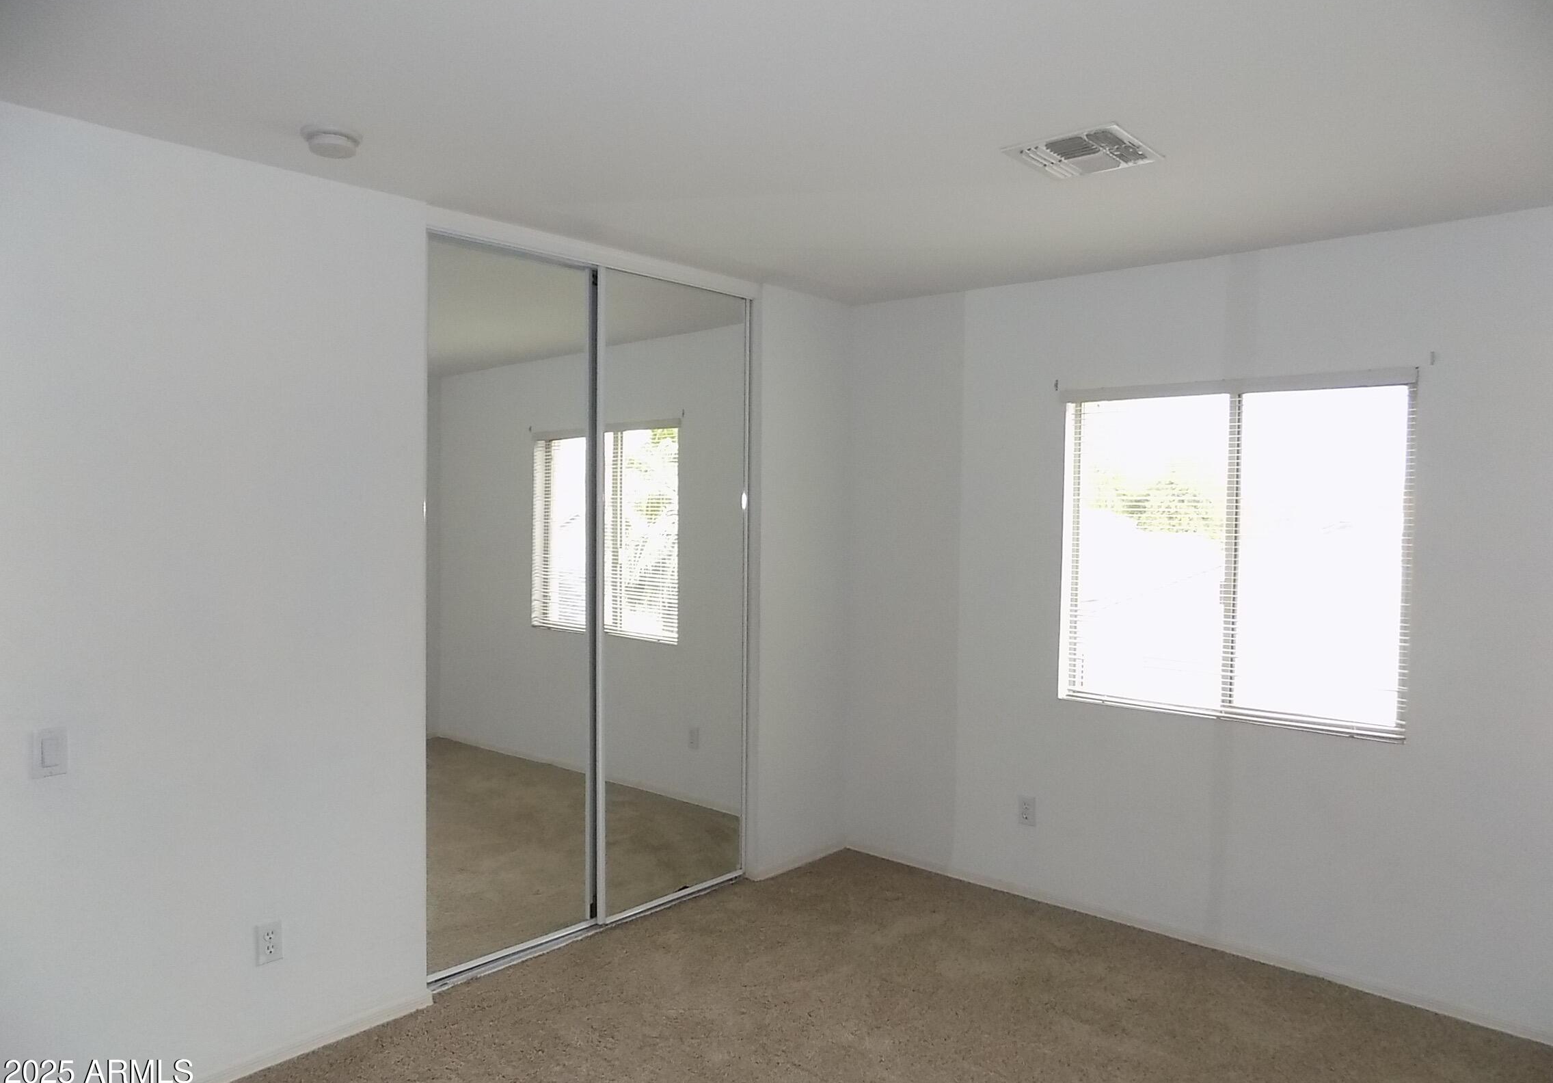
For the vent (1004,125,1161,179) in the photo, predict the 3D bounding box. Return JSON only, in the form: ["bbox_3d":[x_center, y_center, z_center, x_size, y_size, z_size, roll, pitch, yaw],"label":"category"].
[{"bbox_3d":[0.774,-0.969,2.592,0.300,0.020,0.300,2,3,40],"label":"vent"}]

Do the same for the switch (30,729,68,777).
[{"bbox_3d":[-1.717,0.500,2.438,0.011,0.115,0.072,3,3,42],"label":"switch"}]

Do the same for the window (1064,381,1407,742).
[{"bbox_3d":[1.564,0.031,3.647,1.179,1.191,0.050,2,3,40],"label":"window"}]

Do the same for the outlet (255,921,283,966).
[{"bbox_3d":[-1.388,1.102,2.830,0.009,0.114,0.070,3,3,42],"label":"outlet"}]

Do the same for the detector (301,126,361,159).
[{"bbox_3d":[-1.091,-0.973,2.533,0.135,0.042,0.135,1,2,0],"label":"detector"}]

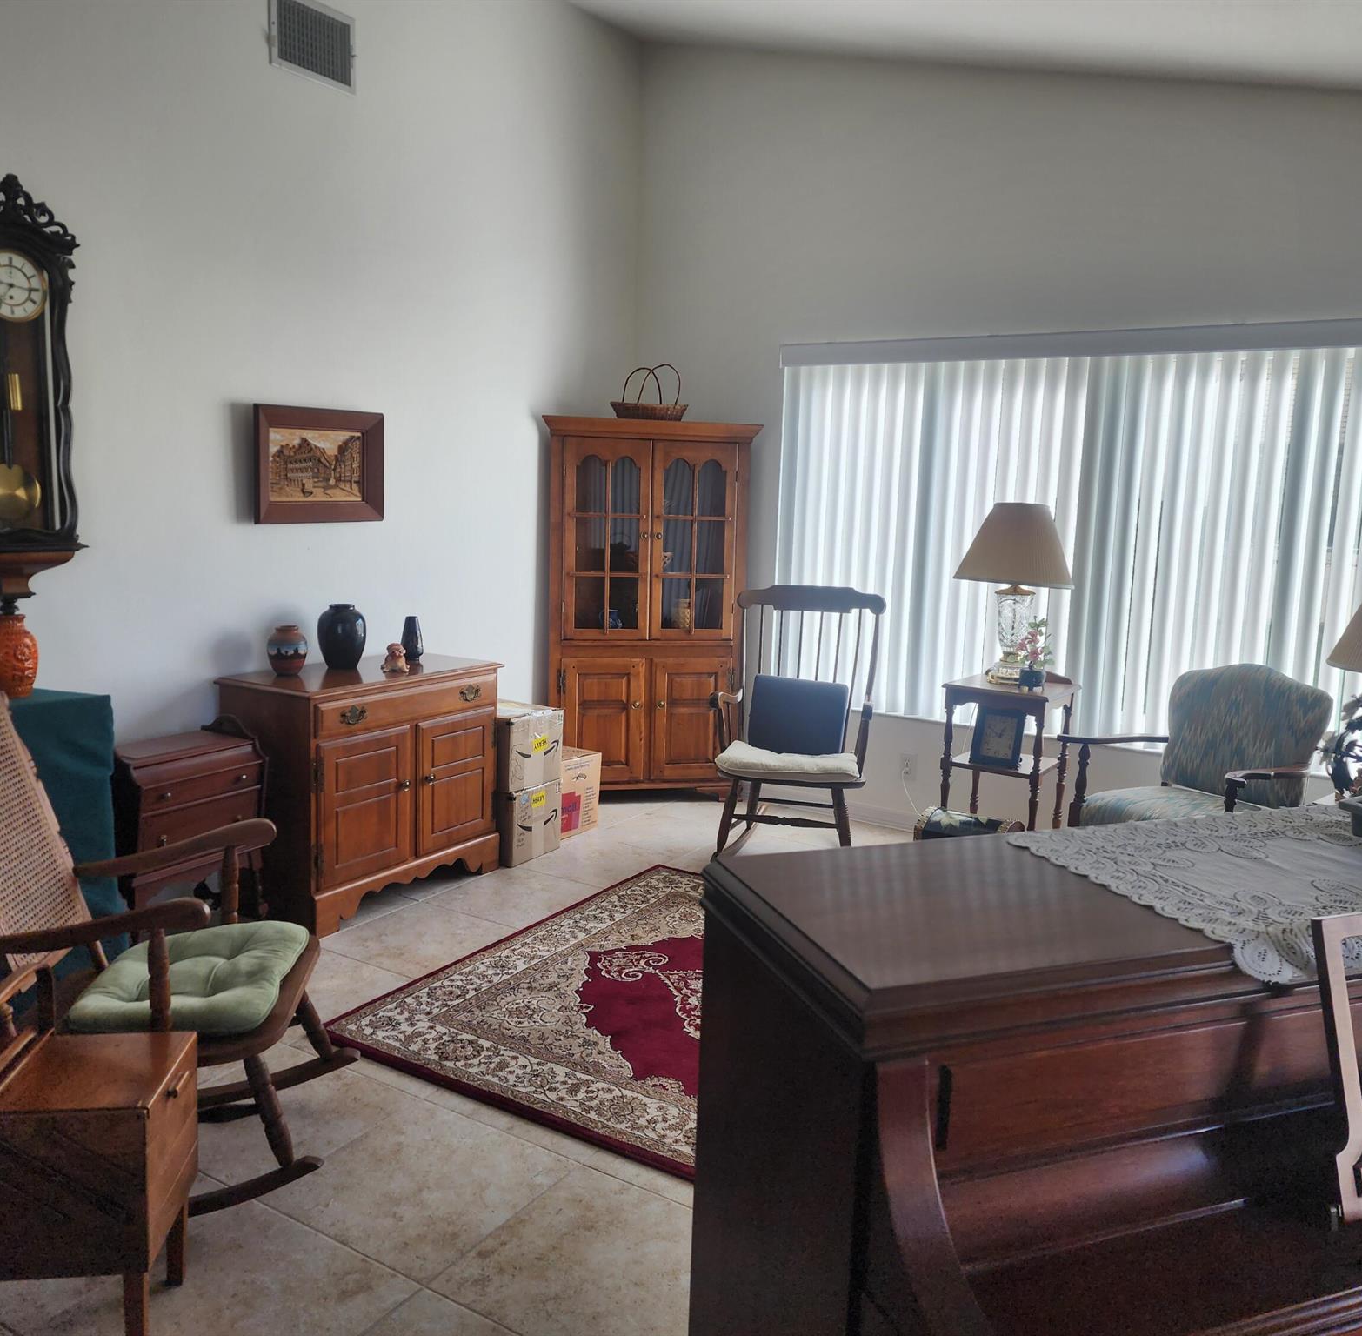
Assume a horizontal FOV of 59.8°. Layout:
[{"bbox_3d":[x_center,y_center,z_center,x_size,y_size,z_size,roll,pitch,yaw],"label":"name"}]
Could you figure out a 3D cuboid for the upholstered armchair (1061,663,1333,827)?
[{"bbox_3d":[1.606,0.444,3.704,0.670,0.895,0.630,-3,10,-28],"label":"upholstered armchair"}]

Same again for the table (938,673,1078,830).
[{"bbox_3d":[1.204,0.409,4.367,0.385,0.761,0.380,8,11,36],"label":"table"}]

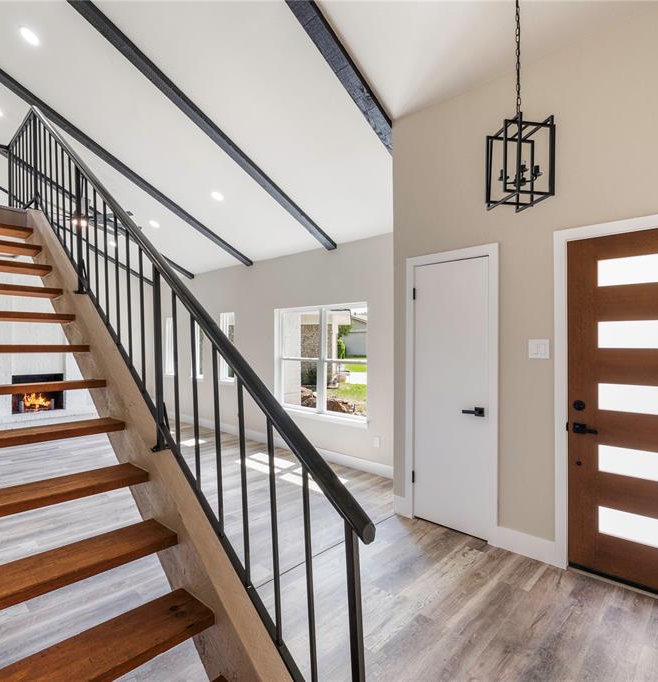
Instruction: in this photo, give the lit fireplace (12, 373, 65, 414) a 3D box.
[{"bbox_3d":[-5.020,0.883,6.835,0.350,0.625,0.746,0,-1,42],"label":"lit fireplace"}]

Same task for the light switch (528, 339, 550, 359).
[{"bbox_3d":[1.391,0.054,2.632,0.122,0.122,0.014,0,-1,42],"label":"light switch"}]

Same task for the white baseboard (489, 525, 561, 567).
[{"bbox_3d":[1.319,1.370,2.686,0.446,0.152,0.020,0,-1,42],"label":"white baseboard"}]

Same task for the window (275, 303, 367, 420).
[{"bbox_3d":[-0.133,0.236,4.988,1.589,1.335,0.100,0,-1,42],"label":"window"}]

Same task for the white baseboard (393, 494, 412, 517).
[{"bbox_3d":[0.622,1.374,3.322,0.166,0.152,0.020,0,-1,42],"label":"white baseboard"}]

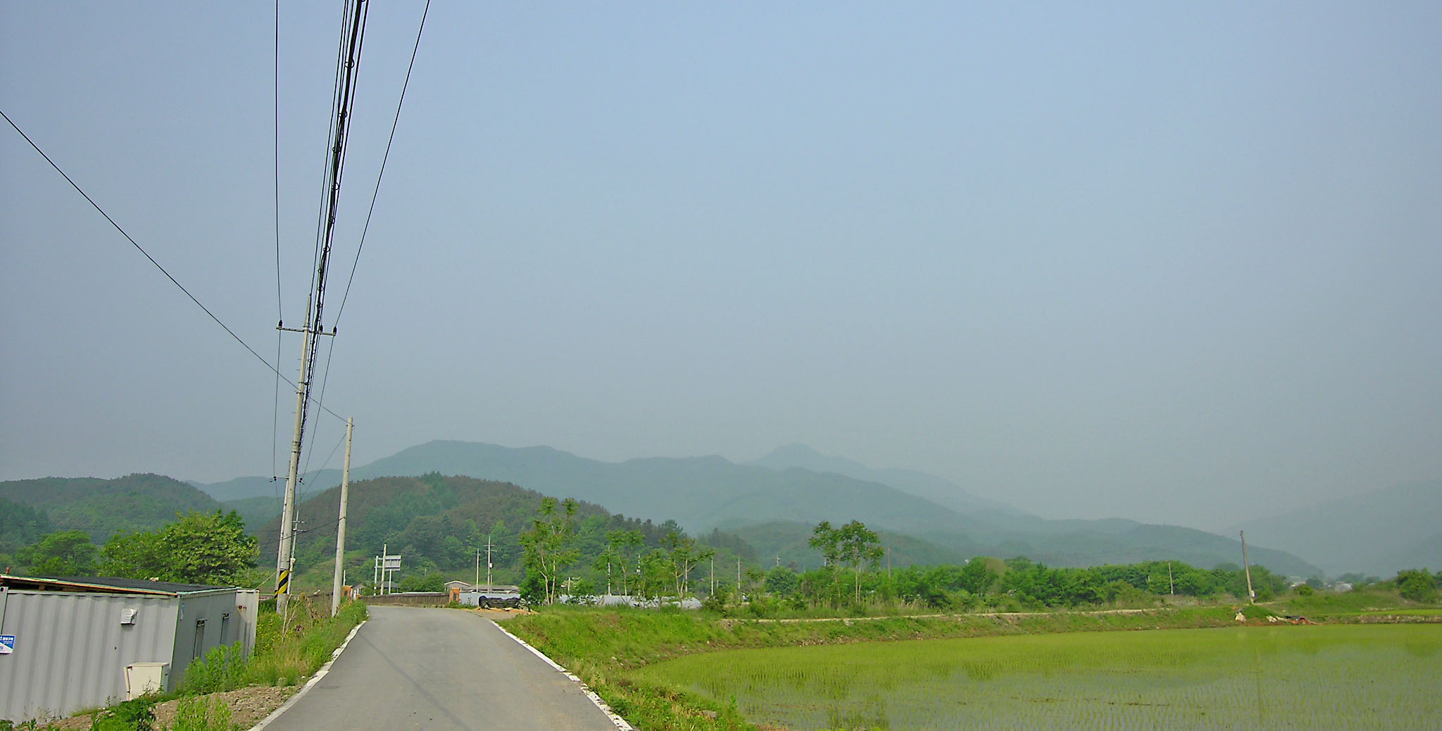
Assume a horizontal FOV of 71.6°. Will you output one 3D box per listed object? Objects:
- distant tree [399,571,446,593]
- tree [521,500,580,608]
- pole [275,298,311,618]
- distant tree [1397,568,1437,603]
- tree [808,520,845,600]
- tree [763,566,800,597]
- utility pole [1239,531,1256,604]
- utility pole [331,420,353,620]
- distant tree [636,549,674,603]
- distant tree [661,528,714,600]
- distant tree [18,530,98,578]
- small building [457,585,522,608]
[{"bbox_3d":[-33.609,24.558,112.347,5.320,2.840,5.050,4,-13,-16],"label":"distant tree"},{"bbox_3d":[-10.108,10.972,59.017,3.520,6.350,3.350,2,-12,-9],"label":"tree"},{"bbox_3d":[-16.500,3.337,38.772,0.360,12.310,0.360,5,-13,-23],"label":"pole"},{"bbox_3d":[52.836,16.839,76.269,3.008,2.601,3.008,-8,-14,33],"label":"distant tree"},{"bbox_3d":[6.953,13.026,66.555,2.550,5.373,2.550,-1,-12,6],"label":"tree"},{"bbox_3d":[5.354,19.148,88.301,3.283,2.917,3.283,-1,-12,3],"label":"tree"},{"bbox_3d":[42.220,16.197,80.190,0.280,5.670,0.280,-9,-14,26],"label":"utility pole"},{"bbox_3d":[-12.469,4.960,33.181,0.260,6.591,0.260,4,-13,-20],"label":"utility pole"},{"bbox_3d":[-4.359,13.779,65.570,2.440,3.470,2.320,1,-12,-4],"label":"distant tree"},{"bbox_3d":[-2.028,12.072,60.442,3.133,4.274,3.133,0,-12,-2],"label":"distant tree"},{"bbox_3d":[-50.683,15.588,76.434,6.030,5.990,5.730,8,-15,-32],"label":"distant tree"},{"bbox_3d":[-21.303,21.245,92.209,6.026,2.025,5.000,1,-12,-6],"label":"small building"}]

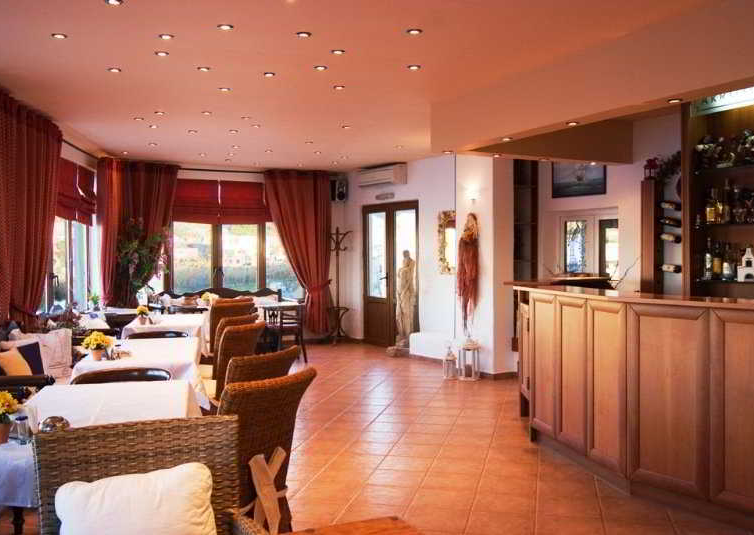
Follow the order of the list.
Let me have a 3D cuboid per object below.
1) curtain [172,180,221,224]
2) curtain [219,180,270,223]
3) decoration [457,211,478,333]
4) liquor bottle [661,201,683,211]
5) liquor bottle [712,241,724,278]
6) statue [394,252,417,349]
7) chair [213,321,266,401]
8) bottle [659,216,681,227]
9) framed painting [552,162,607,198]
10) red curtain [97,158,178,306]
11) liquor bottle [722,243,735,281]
[{"bbox_3d":[-2.722,-1.011,11.127,0.700,0.670,0.080,0,1,-23],"label":"curtain"},{"bbox_3d":[-2.072,-1.004,11.397,0.710,0.660,0.080,0,1,-23],"label":"curtain"},{"bbox_3d":[1.031,0.056,8.270,0.110,1.350,0.280,-1,1,-34],"label":"decoration"},{"bbox_3d":[2.434,-0.519,6.150,0.078,0.078,0.300,-1,7,-32],"label":"liquor bottle"},{"bbox_3d":[2.658,-0.059,5.730,0.083,0.295,0.083,0,1,25],"label":"liquor bottle"},{"bbox_3d":[0.388,0.465,10.350,0.300,1.410,0.280,0,1,20],"label":"statue"},{"bbox_3d":[-1.104,0.833,4.967,0.600,0.920,0.520,0,1,29],"label":"chair"},{"bbox_3d":[2.730,-0.429,6.850,0.077,0.077,0.300,0,11,-34],"label":"bottle"},{"bbox_3d":[2.230,-1.048,8.125,0.030,0.520,0.790,0,1,-35],"label":"framed painting"},{"bbox_3d":[-3.380,-0.286,10.380,1.100,2.400,0.300,-1,1,-27],"label":"red curtain"},{"bbox_3d":[2.706,-0.046,5.650,0.100,0.295,0.090,0,1,25],"label":"liquor bottle"}]

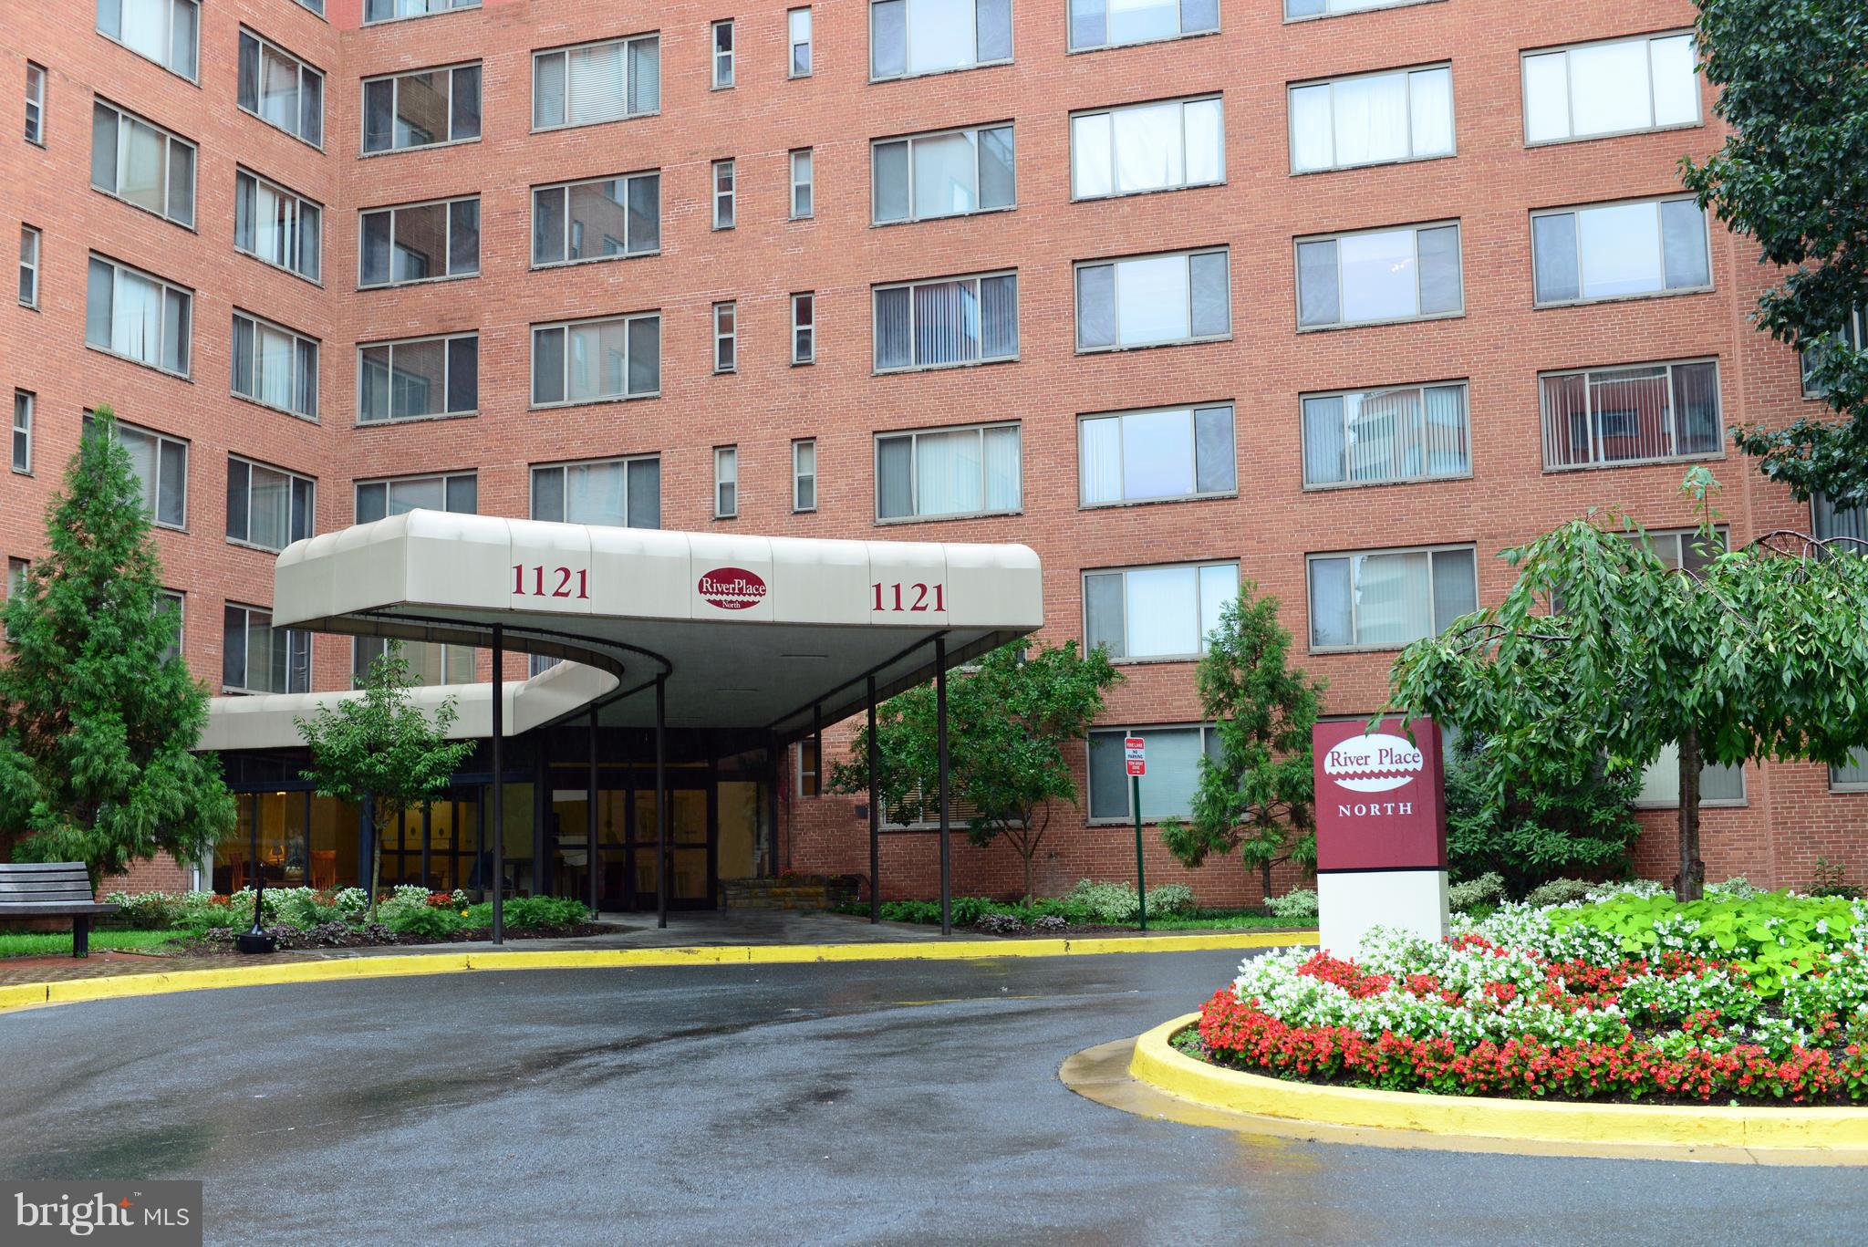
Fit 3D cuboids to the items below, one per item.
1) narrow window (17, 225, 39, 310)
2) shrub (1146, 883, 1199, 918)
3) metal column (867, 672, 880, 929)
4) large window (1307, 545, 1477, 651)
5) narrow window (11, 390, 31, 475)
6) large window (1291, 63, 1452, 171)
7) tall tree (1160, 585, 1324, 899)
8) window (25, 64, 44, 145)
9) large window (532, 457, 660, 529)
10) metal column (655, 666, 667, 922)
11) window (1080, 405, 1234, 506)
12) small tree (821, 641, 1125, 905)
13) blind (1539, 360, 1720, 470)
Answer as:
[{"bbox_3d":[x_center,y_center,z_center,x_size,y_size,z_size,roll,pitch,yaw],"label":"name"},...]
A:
[{"bbox_3d":[-14.355,-5.631,34.540,0.120,1.270,0.450,-4,-8,19],"label":"narrow window"},{"bbox_3d":[3.651,4.255,33.534,0.785,0.535,0.800,-1,-7,0],"label":"shrub"},{"bbox_3d":[-0.759,2.225,27.545,0.100,3.120,0.100,1,-8,-13],"label":"metal column"},{"bbox_3d":[7.430,-0.396,35.297,2.670,1.517,0.120,-4,-8,18],"label":"large window"},{"bbox_3d":[-14.487,-3.019,34.646,0.130,1.320,0.445,-4,-8,19],"label":"narrow window"},{"bbox_3d":[7.291,-8.396,36.353,2.670,1.517,0.120,-4,-8,18],"label":"large window"},{"bbox_3d":[4.722,1.946,33.829,2.602,5.147,2.400,-1,-7,0],"label":"tall tree"},{"bbox_3d":[-14.402,-8.288,34.887,0.120,1.270,0.450,-4,-8,19],"label":"window"},{"bbox_3d":[-6.220,-2.211,40.099,2.680,1.560,0.120,-3,-8,19],"label":"large window"},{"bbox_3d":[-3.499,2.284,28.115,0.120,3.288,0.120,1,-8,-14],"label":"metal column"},{"bbox_3d":[3.784,-2.854,36.868,2.646,1.571,0.130,-4,-8,19],"label":"window"},{"bbox_3d":[0.627,2.379,35.078,4.566,4.344,4.000,-1,-7,0],"label":"small tree"},{"bbox_3d":[11.059,-3.304,34.674,2.620,1.530,0.100,-4,-8,18],"label":"blind"}]

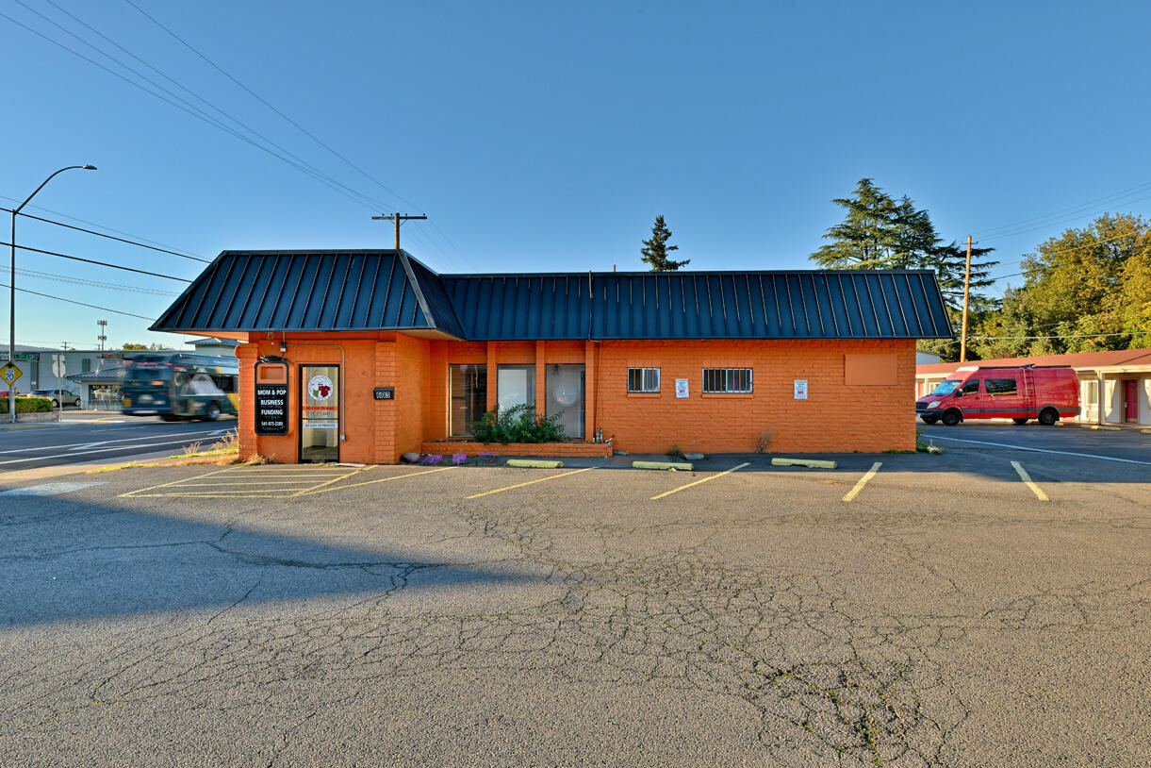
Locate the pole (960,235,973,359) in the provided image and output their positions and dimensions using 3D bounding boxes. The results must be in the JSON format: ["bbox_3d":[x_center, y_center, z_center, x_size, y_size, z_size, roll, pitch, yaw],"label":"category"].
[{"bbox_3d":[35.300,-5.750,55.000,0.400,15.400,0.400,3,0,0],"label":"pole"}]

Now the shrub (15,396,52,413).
[{"bbox_3d":[-26.000,1.040,29.000,1.100,0.830,1.500,0,0,8],"label":"shrub"}]

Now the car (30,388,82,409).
[{"bbox_3d":[-46.600,1.280,54.500,1.820,1.620,4.500,0,0,-3],"label":"car"}]

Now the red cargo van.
[{"bbox_3d":[19.850,0.510,28.800,6.940,2.780,2.000,0,0,2],"label":"red cargo van"}]

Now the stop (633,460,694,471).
[{"bbox_3d":[1.780,1.650,12.280,1.220,0.125,0.150,0,0,18],"label":"stop"}]

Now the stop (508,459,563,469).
[{"bbox_3d":[-0.825,1.645,12.500,1.220,0.125,0.150,0,0,18],"label":"stop"}]

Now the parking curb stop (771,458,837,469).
[{"bbox_3d":[4.680,1.620,12.400,1.230,0.125,0.150,0,0,18],"label":"parking curb stop"}]

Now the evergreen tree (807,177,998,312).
[{"bbox_3d":[34.300,-9.850,64.000,19.000,23.700,18.000,0,0,0],"label":"evergreen tree"}]

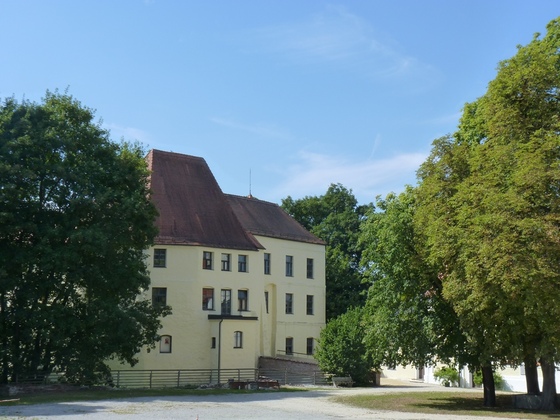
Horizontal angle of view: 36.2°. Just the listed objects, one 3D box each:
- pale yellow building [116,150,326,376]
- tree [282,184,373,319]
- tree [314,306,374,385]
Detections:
[{"bbox_3d":[-6.543,5.380,75.273,12.000,19.700,20.500,-8,-12,43],"label":"pale yellow building"},{"bbox_3d":[5.445,7.411,91.963,11.000,20.261,10.500,0,-9,0],"label":"tree"},{"bbox_3d":[4.904,10.356,65.183,4.621,6.006,4.600,0,-9,0],"label":"tree"}]

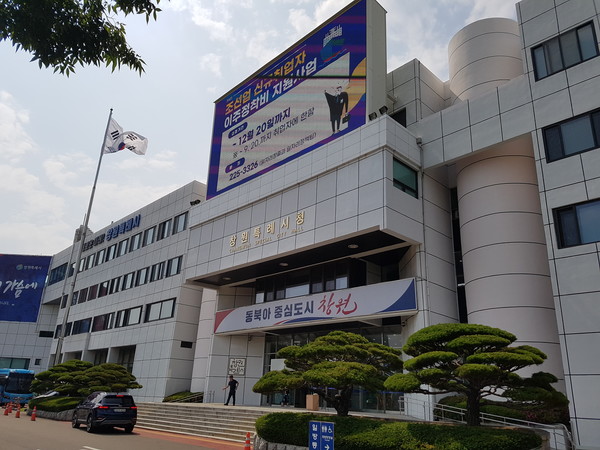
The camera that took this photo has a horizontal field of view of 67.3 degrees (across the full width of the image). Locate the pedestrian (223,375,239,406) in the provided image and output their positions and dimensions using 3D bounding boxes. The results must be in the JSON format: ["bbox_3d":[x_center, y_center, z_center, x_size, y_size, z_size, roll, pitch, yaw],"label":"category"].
[{"bbox_3d":[-4.284,10.257,27.900,0.850,1.730,0.550,14,-24,-27],"label":"pedestrian"}]

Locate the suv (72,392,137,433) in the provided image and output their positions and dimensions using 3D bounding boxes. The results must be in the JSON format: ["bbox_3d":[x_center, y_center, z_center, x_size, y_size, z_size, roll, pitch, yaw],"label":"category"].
[{"bbox_3d":[-9.415,8.901,21.609,1.880,1.680,4.700,17,-25,-32],"label":"suv"}]

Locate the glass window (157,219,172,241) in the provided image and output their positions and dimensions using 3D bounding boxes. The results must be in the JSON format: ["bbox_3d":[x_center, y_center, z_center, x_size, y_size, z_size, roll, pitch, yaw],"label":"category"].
[{"bbox_3d":[-12.968,0.560,43.437,0.150,1.781,2.482,22,-28,-40],"label":"glass window"}]

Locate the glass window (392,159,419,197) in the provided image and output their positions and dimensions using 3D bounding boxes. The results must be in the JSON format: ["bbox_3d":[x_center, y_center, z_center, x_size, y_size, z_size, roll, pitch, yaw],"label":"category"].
[{"bbox_3d":[4.909,-2.134,20.989,2.100,1.500,0.150,22,-28,-40],"label":"glass window"}]

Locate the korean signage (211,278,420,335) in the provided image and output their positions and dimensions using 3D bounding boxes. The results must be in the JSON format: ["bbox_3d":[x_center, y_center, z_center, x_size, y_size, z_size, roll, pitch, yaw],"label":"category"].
[{"bbox_3d":[-0.250,4.850,25.214,0.250,1.470,15.500,22,-28,-40],"label":"korean signage"}]

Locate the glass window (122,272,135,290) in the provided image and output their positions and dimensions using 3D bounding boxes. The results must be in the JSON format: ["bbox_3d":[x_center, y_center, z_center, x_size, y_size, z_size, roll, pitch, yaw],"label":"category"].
[{"bbox_3d":[-17.383,5.806,46.015,0.150,1.621,2.453,22,-28,-40],"label":"glass window"}]

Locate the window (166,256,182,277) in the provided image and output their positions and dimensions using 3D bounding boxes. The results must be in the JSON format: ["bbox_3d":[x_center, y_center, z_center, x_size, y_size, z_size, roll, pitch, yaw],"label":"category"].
[{"bbox_3d":[-10.327,3.486,37.147,0.150,1.500,2.300,22,-28,-40],"label":"window"}]

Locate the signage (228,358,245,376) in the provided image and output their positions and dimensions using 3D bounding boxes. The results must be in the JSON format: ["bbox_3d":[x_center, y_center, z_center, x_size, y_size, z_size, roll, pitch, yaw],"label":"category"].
[{"bbox_3d":[-4.430,10.066,31.948,1.234,1.183,0.080,2,-21,1],"label":"signage"}]

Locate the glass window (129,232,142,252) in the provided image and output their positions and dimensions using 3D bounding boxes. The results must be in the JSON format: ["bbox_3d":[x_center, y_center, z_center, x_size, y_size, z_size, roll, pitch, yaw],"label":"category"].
[{"bbox_3d":[-17.212,1.917,47.544,0.150,1.781,2.482,22,-28,-40],"label":"glass window"}]

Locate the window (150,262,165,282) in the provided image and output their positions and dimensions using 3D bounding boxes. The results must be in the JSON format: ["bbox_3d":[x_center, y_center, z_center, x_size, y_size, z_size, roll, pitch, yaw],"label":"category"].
[{"bbox_3d":[-12.292,4.100,39.051,0.150,1.570,2.310,22,-28,-40],"label":"window"}]

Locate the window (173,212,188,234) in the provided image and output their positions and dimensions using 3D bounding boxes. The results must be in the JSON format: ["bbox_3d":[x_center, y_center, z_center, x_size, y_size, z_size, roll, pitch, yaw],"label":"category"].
[{"bbox_3d":[-10.204,-0.103,38.577,0.150,1.630,2.200,22,-28,-40],"label":"window"}]

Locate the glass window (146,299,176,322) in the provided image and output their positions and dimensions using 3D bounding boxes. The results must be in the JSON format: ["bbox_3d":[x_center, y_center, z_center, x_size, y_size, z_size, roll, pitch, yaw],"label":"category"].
[{"bbox_3d":[-11.414,7.011,36.811,0.150,1.540,5.000,22,-28,-40],"label":"glass window"}]

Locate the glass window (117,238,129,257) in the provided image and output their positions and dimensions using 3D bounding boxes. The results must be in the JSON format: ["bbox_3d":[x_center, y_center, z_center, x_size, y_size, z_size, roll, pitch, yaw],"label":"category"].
[{"bbox_3d":[-19.358,2.597,49.625,0.150,1.781,2.482,22,-28,-40],"label":"glass window"}]

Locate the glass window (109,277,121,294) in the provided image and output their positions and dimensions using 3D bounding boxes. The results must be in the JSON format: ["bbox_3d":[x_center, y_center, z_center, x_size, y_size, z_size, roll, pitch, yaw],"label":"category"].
[{"bbox_3d":[-18.337,6.067,44.874,0.150,1.420,2.450,22,-28,-40],"label":"glass window"}]

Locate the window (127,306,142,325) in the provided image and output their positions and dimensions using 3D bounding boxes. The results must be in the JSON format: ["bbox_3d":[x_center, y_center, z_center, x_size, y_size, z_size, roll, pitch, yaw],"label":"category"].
[{"bbox_3d":[-15.573,8.669,42.742,0.150,1.694,2.891,22,-28,-40],"label":"window"}]

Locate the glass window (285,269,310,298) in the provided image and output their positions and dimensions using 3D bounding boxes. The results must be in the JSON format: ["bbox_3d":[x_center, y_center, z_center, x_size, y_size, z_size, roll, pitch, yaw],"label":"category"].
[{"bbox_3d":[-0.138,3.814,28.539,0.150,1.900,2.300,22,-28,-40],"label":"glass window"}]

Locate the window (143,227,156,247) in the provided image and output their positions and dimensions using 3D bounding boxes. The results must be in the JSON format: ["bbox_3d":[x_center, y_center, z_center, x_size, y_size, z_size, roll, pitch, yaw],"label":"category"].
[{"bbox_3d":[-15.039,1.235,45.436,0.150,1.796,2.409,22,-28,-40],"label":"window"}]

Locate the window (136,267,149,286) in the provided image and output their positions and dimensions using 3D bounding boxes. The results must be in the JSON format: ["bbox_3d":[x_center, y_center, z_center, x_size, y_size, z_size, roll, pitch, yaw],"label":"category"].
[{"bbox_3d":[-15.262,5.128,43.962,0.150,1.606,2.438,22,-28,-40],"label":"window"}]

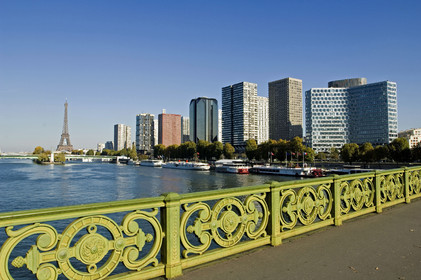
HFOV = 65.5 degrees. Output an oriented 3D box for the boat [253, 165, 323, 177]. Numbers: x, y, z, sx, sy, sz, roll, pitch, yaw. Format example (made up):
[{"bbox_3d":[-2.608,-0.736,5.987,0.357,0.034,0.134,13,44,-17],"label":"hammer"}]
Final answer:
[{"bbox_3d":[44.400,18.710,198.340,8.500,5.800,50.000,2,-3,-35],"label":"boat"}]

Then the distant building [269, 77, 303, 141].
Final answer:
[{"bbox_3d":[93.300,-23.880,404.580,24.000,98.000,33.500,2,-3,-35],"label":"distant building"}]

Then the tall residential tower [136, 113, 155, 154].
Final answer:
[{"bbox_3d":[-151.000,-7.730,756.210,31.000,99.000,31.000,2,-3,-35],"label":"tall residential tower"}]

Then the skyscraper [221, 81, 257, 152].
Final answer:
[{"bbox_3d":[38.800,-22.560,432.550,24.000,98.000,43.000,2,-3,-35],"label":"skyscraper"}]

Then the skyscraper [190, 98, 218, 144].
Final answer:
[{"bbox_3d":[-9.500,-17.160,546.420,33.000,98.000,35.000,2,-3,-35],"label":"skyscraper"}]

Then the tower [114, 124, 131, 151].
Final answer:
[{"bbox_3d":[-267.000,4.370,1000.910,40.000,98.000,27.000,3,-4,-43],"label":"tower"}]

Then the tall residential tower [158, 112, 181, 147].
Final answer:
[{"bbox_3d":[-92.500,-7.700,746.200,45.000,98.000,22.000,2,-3,-35],"label":"tall residential tower"}]

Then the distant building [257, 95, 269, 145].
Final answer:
[{"bbox_3d":[84.000,-17.870,531.440,24.000,98.000,30.000,2,-3,-35],"label":"distant building"}]

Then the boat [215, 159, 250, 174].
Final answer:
[{"bbox_3d":[15.300,19.060,233.360,8.500,8.400,31.000,2,-3,-35],"label":"boat"}]

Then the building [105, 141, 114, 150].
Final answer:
[{"bbox_3d":[-386.000,35.670,1249.710,28.000,59.000,28.000,2,-3,-35],"label":"building"}]

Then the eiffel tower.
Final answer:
[{"bbox_3d":[-773.000,-73.490,1745.430,125.000,324.000,125.000,2,-3,-29],"label":"eiffel tower"}]

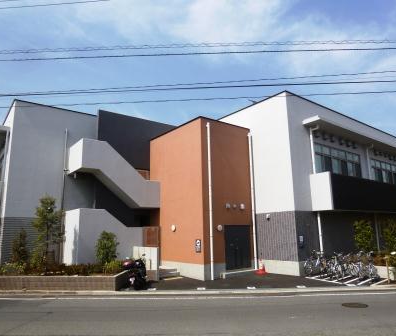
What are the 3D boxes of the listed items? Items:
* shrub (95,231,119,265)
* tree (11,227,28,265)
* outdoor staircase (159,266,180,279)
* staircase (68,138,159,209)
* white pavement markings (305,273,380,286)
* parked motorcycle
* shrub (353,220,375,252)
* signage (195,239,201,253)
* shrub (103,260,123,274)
[{"bbox_3d":[-4.040,3.579,13.714,1.020,1.564,0.980,8,-14,-37],"label":"shrub"},{"bbox_3d":[-7.758,3.455,13.500,0.720,1.650,0.720,-2,-11,2],"label":"tree"},{"bbox_3d":[-1.453,4.584,13.608,1.150,0.370,0.750,7,-14,-38],"label":"outdoor staircase"},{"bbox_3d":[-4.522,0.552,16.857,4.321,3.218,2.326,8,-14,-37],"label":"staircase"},{"bbox_3d":[5.173,3.981,11.188,2.119,0.040,2.394,9,-15,-43],"label":"white pavement markings"},{"bbox_3d":[-2.296,3.809,11.611,0.800,1.170,2.000,0,-11,-7],"label":"parked motorcycle"},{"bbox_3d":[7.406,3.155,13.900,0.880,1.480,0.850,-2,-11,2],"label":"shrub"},{"bbox_3d":[-0.028,3.256,12.879,0.040,0.560,0.330,7,-14,-38],"label":"signage"},{"bbox_3d":[-3.474,4.066,12.664,0.780,0.528,0.720,8,-14,-37],"label":"shrub"}]

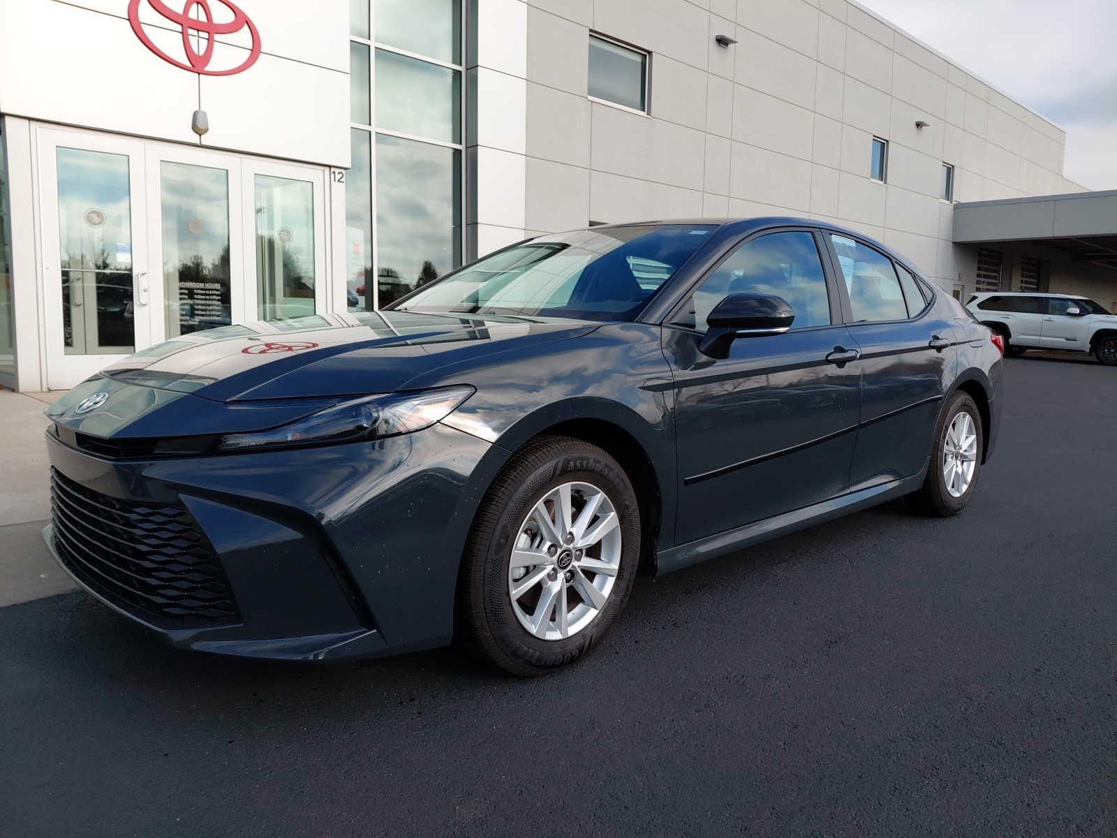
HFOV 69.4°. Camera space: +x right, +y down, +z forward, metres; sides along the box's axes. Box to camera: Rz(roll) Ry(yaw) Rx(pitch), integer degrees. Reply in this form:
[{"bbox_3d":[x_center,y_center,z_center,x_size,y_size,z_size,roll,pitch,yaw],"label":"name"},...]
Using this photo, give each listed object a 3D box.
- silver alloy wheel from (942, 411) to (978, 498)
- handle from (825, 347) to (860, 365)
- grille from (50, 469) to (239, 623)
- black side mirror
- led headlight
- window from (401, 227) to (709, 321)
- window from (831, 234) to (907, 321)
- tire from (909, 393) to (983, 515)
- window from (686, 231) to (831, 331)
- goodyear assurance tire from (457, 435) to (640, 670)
[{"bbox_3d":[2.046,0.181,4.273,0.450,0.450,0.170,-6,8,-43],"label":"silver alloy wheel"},{"bbox_3d":[1.134,-0.253,3.240,0.255,0.060,0.055,-6,8,-43],"label":"handle"},{"bbox_3d":[-1.265,0.297,2.305,0.180,0.340,1.360,-6,8,-43],"label":"grille"},{"bbox_3d":[0.614,-0.310,2.670,0.235,0.215,0.225,-6,8,-43],"label":"black side mirror"},{"bbox_3d":[-0.508,-0.005,2.007,0.610,0.160,0.300,-6,8,-43],"label":"led headlight"},{"bbox_3d":[-0.096,-0.569,3.308,1.500,0.130,0.900,6,42,47],"label":"window"},{"bbox_3d":[1.421,-0.636,3.697,0.632,0.397,0.060,-6,-8,-43],"label":"window"},{"bbox_3d":[2.031,0.179,4.290,0.660,0.660,0.220,-6,8,-43],"label":"tire"},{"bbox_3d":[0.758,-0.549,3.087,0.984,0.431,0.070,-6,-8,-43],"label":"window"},{"bbox_3d":[-0.040,0.393,2.381,0.660,0.660,0.220,-6,8,-43],"label":"goodyear assurance tire"}]

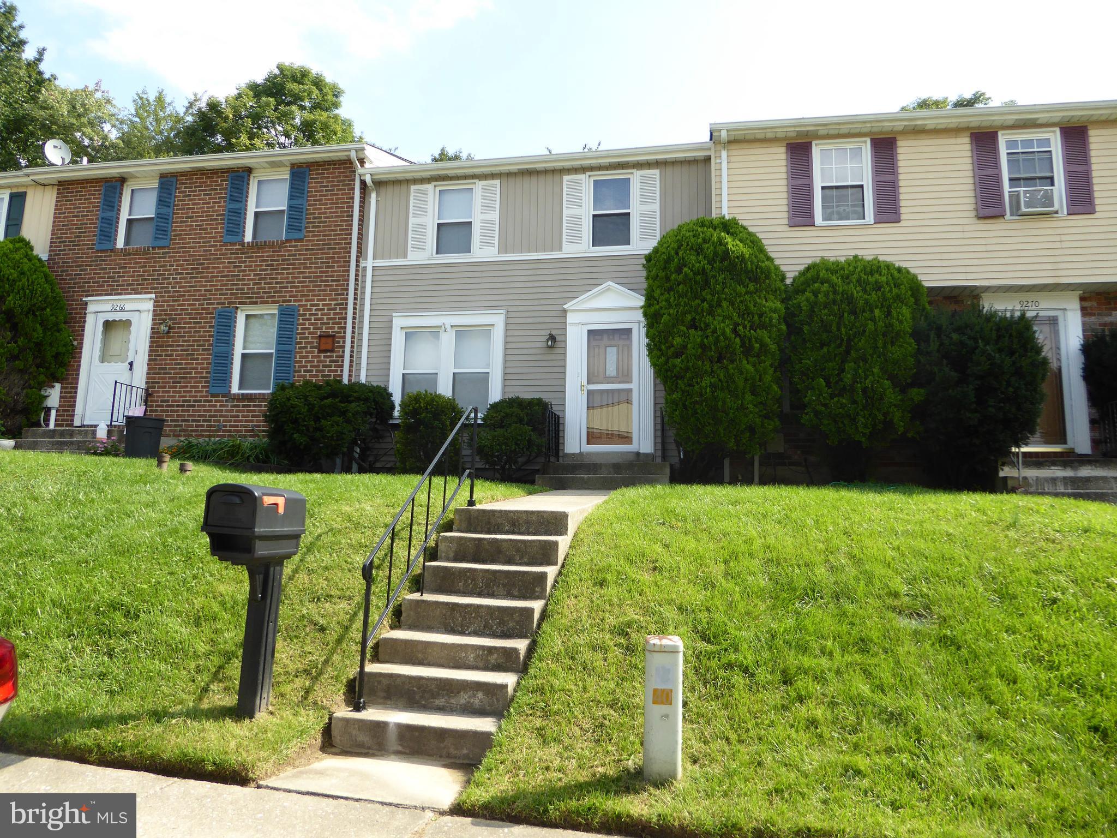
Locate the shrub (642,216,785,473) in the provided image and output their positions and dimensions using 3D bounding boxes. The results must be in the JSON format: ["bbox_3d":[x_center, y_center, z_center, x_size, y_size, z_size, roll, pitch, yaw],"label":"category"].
[{"bbox_3d":[2.149,-0.965,11.198,1.893,3.875,1.799,-1,-8,10],"label":"shrub"}]

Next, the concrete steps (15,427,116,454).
[{"bbox_3d":[-7.685,0.403,13.112,1.760,0.420,1.250,-1,-8,10],"label":"concrete steps"}]

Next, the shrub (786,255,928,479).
[{"bbox_3d":[3.944,-0.638,10.692,1.714,3.177,1.628,-1,-8,10],"label":"shrub"}]

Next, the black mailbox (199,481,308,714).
[{"bbox_3d":[-1.800,1.055,4.755,0.340,1.298,0.536,0,-8,15],"label":"black mailbox"}]

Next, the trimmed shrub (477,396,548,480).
[{"bbox_3d":[-0.683,0.280,11.960,1.027,1.264,0.976,-1,-8,10],"label":"trimmed shrub"}]

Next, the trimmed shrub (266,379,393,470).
[{"bbox_3d":[-3.496,0.119,12.256,1.804,1.469,1.299,-1,-8,10],"label":"trimmed shrub"}]

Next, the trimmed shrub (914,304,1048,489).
[{"bbox_3d":[5.521,-0.265,10.575,1.512,2.549,1.436,-1,-8,10],"label":"trimmed shrub"}]

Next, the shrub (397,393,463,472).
[{"bbox_3d":[-1.957,0.221,12.236,0.989,1.323,0.939,-1,-8,10],"label":"shrub"}]

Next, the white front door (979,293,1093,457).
[{"bbox_3d":[6.930,-0.686,11.677,1.350,2.398,0.150,-1,-8,10],"label":"white front door"}]

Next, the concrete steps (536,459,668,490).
[{"bbox_3d":[0.724,0.878,11.891,1.840,0.410,1.300,-1,-8,10],"label":"concrete steps"}]

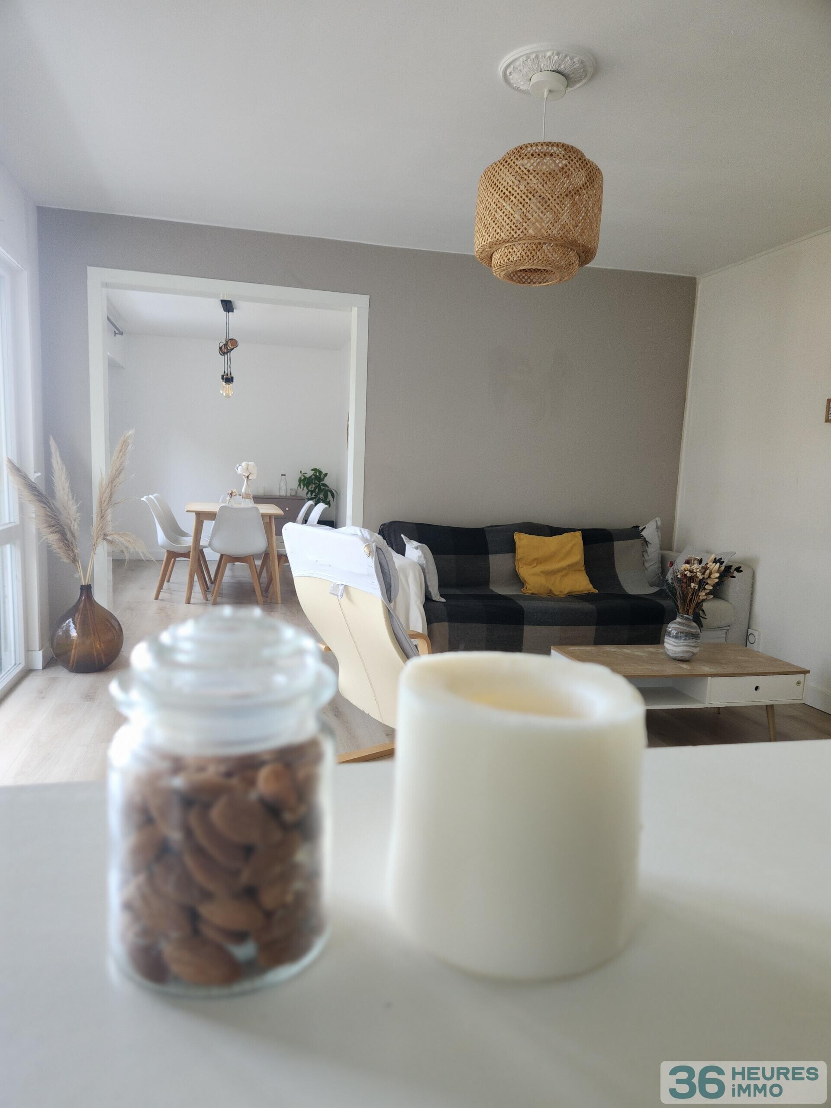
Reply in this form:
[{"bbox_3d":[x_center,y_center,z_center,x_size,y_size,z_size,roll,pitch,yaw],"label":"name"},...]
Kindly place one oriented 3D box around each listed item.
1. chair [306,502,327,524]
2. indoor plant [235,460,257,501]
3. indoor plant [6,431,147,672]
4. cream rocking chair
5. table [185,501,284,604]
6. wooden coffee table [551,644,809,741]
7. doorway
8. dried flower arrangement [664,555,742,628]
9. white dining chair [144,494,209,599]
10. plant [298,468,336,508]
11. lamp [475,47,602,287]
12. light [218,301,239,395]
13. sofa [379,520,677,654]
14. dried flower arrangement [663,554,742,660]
[{"bbox_3d":[-1.052,-0.037,6.425,0.545,0.825,0.480,0,8,-14],"label":"chair"},{"bbox_3d":[-1.497,-0.654,6.525,0.180,0.360,0.180,1,8,-14],"label":"indoor plant"},{"bbox_3d":[-1.840,0.008,4.016,0.671,1.322,0.560,0,8,-14],"label":"indoor plant"},{"bbox_3d":[-0.022,0.402,2.827,0.810,1.000,0.680,-3,10,-36],"label":"cream rocking chair"},{"bbox_3d":[-1.597,-0.035,6.487,0.775,0.745,1.130,1,8,-14],"label":"table"},{"bbox_3d":[1.236,0.676,3.542,1.055,0.362,0.512,1,8,-12],"label":"wooden coffee table"},{"bbox_3d":[-1.130,-0.504,4.547,1.600,2.230,0.200,1,8,-14],"label":"doorway"},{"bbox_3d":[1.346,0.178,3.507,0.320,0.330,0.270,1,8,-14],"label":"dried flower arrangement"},{"bbox_3d":[-2.002,-0.058,6.207,0.530,0.830,0.470,1,8,-14],"label":"white dining chair"},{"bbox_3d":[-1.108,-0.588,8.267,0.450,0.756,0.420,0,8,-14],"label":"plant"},{"bbox_3d":[0.415,-1.254,2.437,0.410,0.645,0.410,2,8,0],"label":"lamp"},{"bbox_3d":[-1.538,-1.696,6.058,0.170,0.806,0.300,-1,9,-25],"label":"light"},{"bbox_3d":[0.808,0.277,4.513,2.080,0.860,0.930,1,8,-14],"label":"sofa"},{"bbox_3d":[1.363,0.267,3.535,0.290,0.460,0.250,1,8,-12],"label":"dried flower arrangement"}]

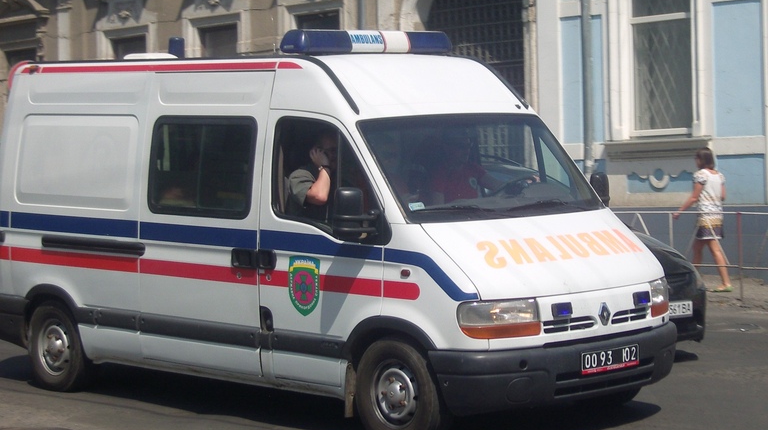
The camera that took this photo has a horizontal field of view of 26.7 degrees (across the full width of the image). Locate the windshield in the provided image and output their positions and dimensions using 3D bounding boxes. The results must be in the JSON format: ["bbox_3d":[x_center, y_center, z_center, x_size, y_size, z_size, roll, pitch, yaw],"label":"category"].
[{"bbox_3d":[0.651,-0.343,10.068,1.760,0.790,0.170,-5,-35,-44],"label":"windshield"}]

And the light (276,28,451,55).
[{"bbox_3d":[-0.101,-1.140,10.777,1.380,0.160,0.280,-5,5,-44],"label":"light"}]

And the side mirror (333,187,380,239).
[{"bbox_3d":[-0.166,0.001,9.346,0.260,0.320,0.130,-5,5,-44],"label":"side mirror"}]

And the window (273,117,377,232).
[{"bbox_3d":[-0.366,-0.247,9.826,0.050,0.690,0.930,7,-4,-44],"label":"window"}]

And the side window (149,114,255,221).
[{"bbox_3d":[-1.212,-0.321,10.692,0.050,0.660,1.080,7,-4,-44],"label":"side window"}]

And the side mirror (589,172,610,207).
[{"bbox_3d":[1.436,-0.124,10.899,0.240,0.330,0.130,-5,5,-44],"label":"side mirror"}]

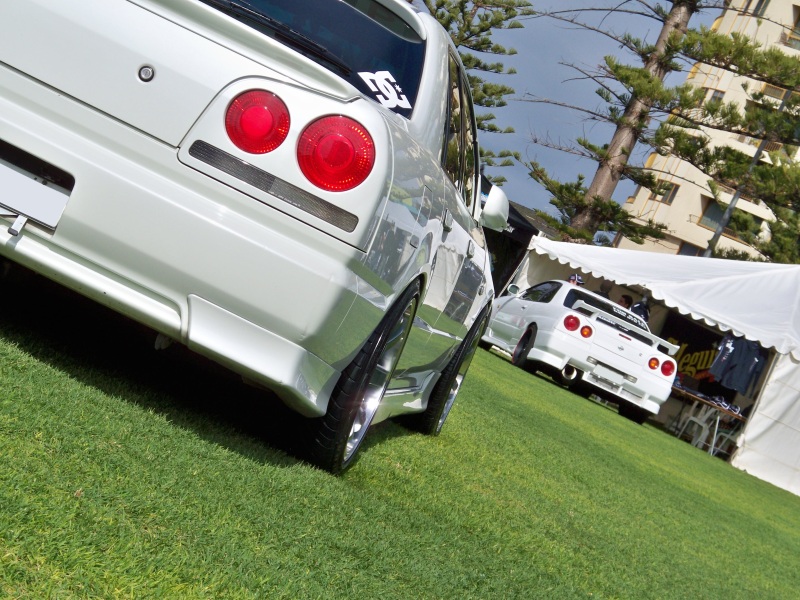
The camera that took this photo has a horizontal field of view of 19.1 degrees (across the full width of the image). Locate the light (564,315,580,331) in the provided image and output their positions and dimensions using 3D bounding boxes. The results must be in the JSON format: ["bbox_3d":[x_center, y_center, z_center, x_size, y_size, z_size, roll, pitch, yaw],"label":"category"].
[{"bbox_3d":[2.104,0.280,29.120,0.195,0.195,0.070,25,1,-10],"label":"light"}]

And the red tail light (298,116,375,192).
[{"bbox_3d":[-0.147,-0.345,5.640,0.187,0.187,0.070,26,2,6],"label":"red tail light"}]

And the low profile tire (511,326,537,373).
[{"bbox_3d":[1.661,0.626,29.924,0.260,0.650,0.650,25,1,-10],"label":"low profile tire"}]

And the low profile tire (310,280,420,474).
[{"bbox_3d":[-0.158,0.171,6.612,0.235,0.640,0.640,26,2,6],"label":"low profile tire"}]

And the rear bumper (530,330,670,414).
[{"bbox_3d":[2.497,0.845,29.345,1.740,0.460,0.680,25,1,-10],"label":"rear bumper"}]

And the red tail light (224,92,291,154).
[{"bbox_3d":[-0.333,-0.419,5.620,0.155,0.155,0.070,26,2,6],"label":"red tail light"}]

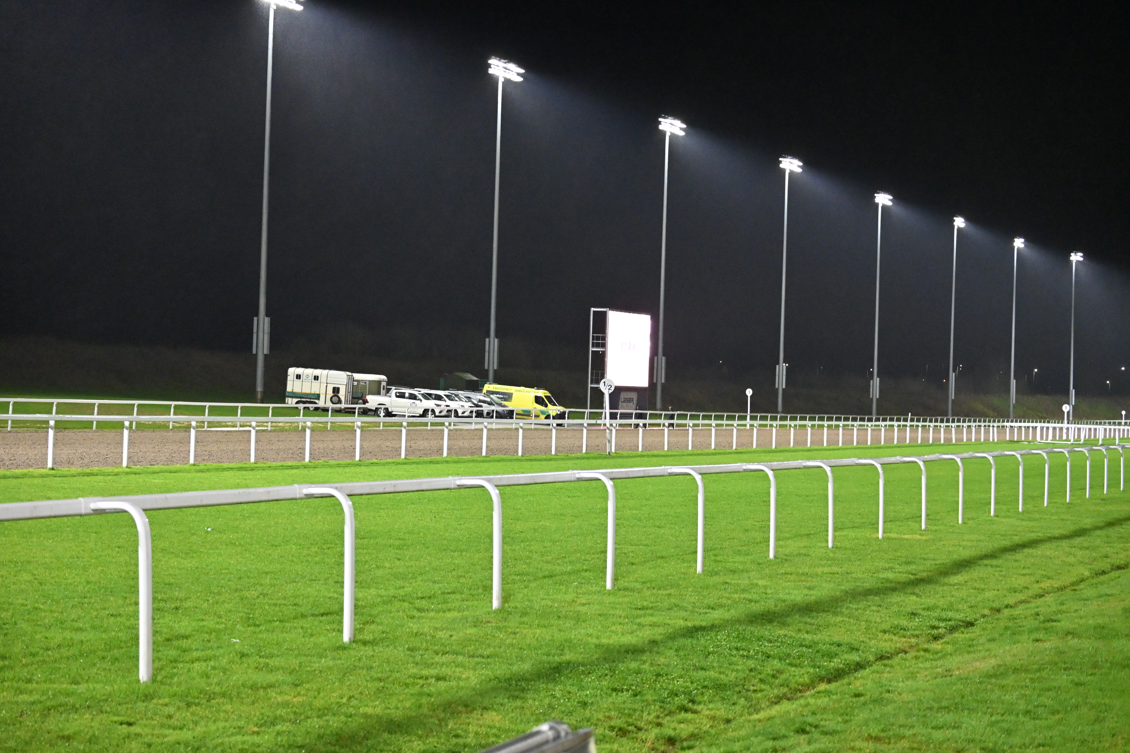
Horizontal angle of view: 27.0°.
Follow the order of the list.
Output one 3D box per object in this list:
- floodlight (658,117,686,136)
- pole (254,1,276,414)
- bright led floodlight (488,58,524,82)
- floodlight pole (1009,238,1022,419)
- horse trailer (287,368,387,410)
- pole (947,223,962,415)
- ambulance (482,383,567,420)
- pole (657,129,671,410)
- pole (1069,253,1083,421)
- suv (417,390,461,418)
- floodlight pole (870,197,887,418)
[{"bbox_3d":[11.185,-26.108,245.461,1.100,1.500,4.700,1,-1,27],"label":"floodlight"},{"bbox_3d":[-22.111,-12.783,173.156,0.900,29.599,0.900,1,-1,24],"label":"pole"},{"bbox_3d":[-5.214,-27.220,209.081,1.100,1.500,4.800,1,-1,27],"label":"bright led floodlight"},{"bbox_3d":[74.575,-7.901,391.432,0.900,30.347,0.900,1,-1,24],"label":"floodlight pole"},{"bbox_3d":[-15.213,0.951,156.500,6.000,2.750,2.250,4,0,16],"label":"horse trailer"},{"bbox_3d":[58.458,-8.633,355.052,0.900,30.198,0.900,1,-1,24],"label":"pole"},{"bbox_3d":[-2.665,1.885,159.000,5.600,2.600,2.100,5,0,19],"label":"ambulance"},{"bbox_3d":[10.113,-10.994,245.913,0.900,29.742,0.900,1,-1,24],"label":"pole"},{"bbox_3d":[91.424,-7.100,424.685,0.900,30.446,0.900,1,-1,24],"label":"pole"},{"bbox_3d":[-8.410,1.812,150.000,5.200,1.870,1.870,4,0,19],"label":"suv"},{"bbox_3d":[42.340,-9.331,318.671,0.900,29.914,0.900,1,-1,24],"label":"floodlight pole"}]

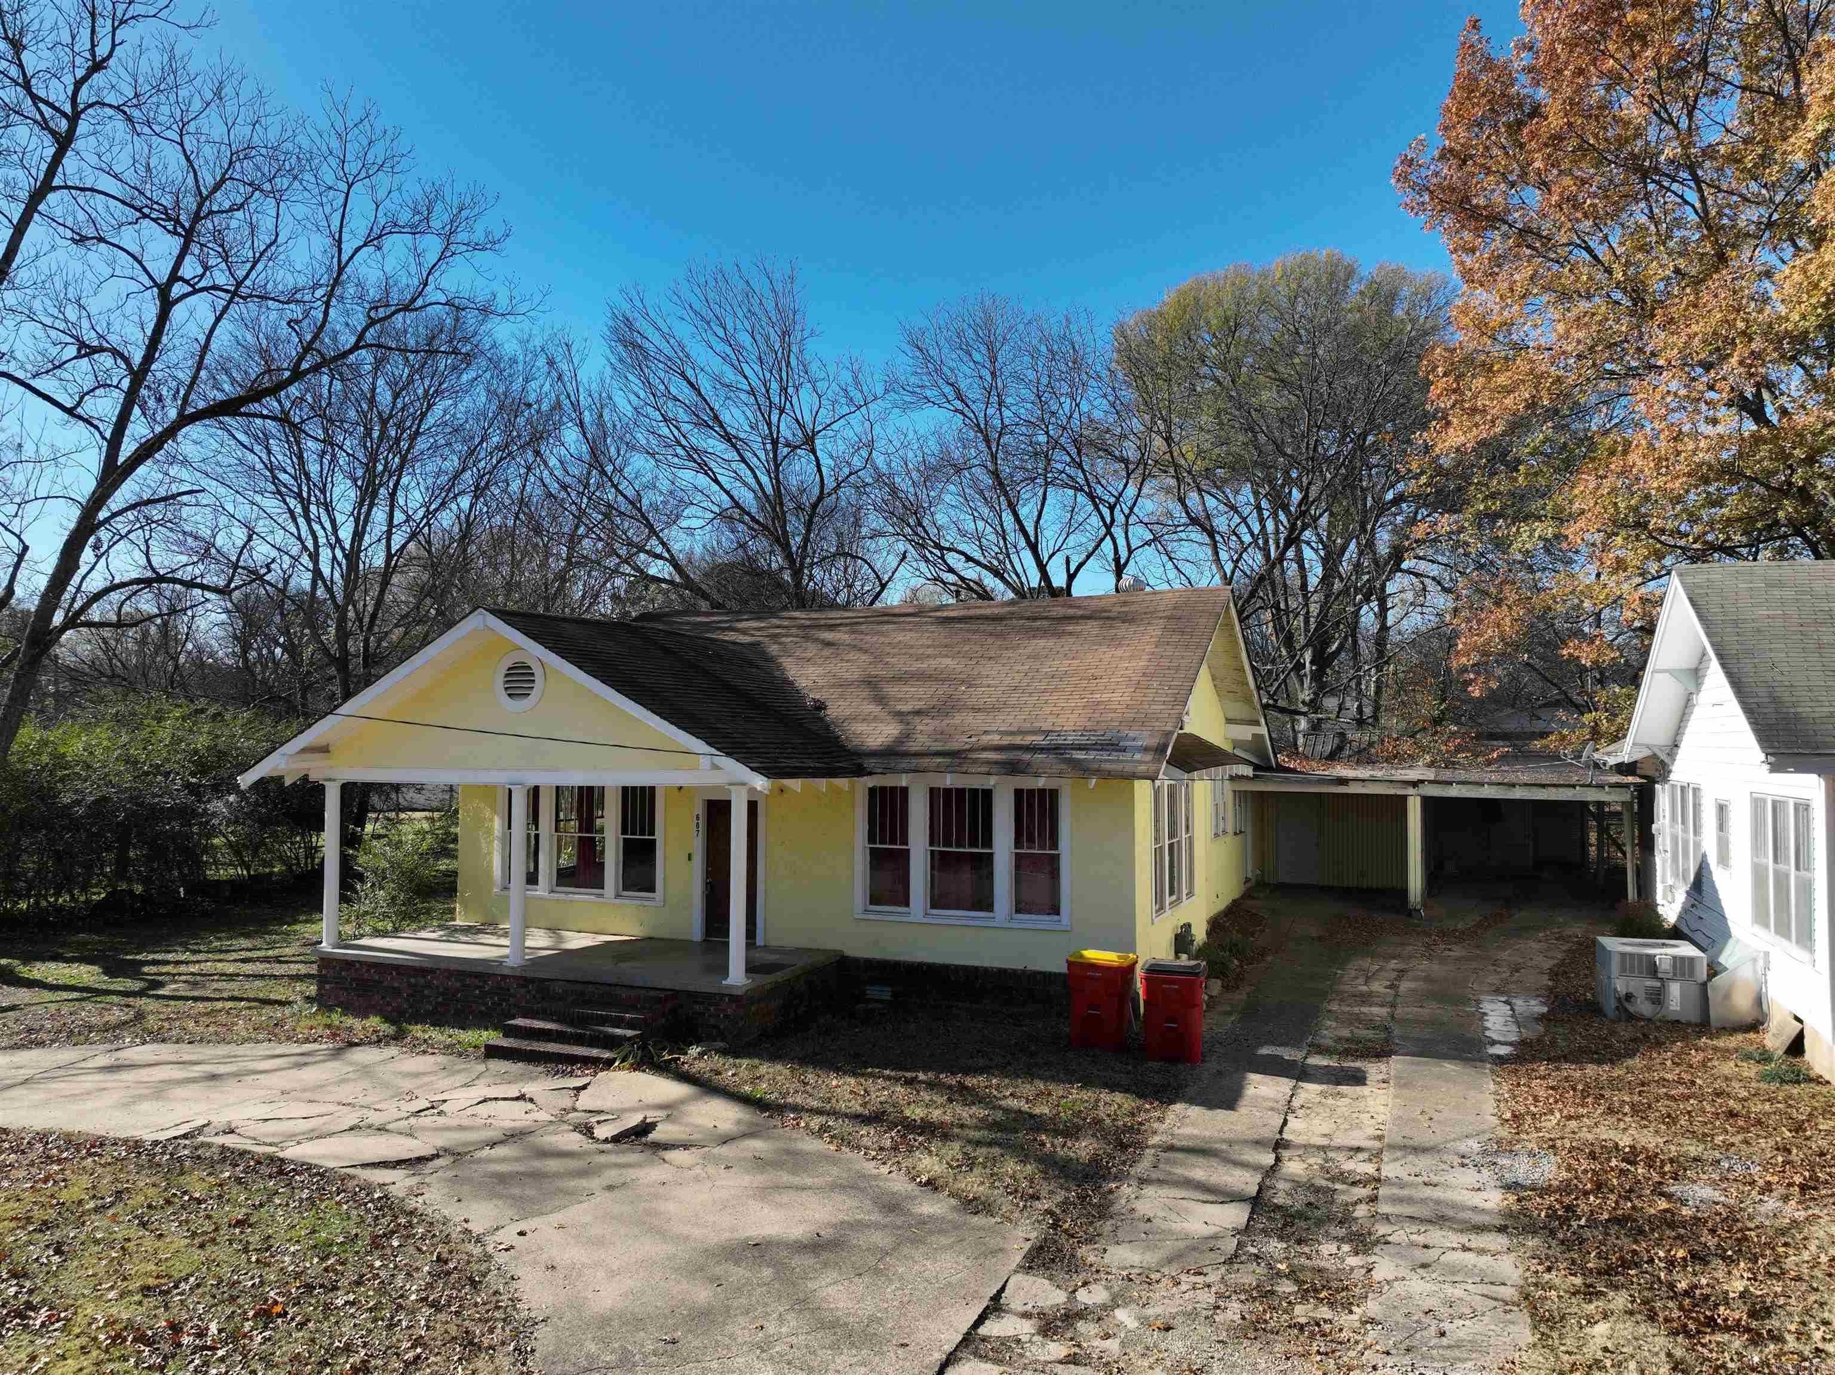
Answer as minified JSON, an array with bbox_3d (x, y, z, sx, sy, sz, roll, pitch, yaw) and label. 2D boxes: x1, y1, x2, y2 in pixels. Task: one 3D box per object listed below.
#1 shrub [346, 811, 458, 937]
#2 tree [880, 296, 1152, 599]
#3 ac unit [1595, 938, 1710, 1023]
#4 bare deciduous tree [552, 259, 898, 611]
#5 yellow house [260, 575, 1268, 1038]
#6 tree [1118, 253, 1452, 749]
[{"bbox_3d":[-8.755,3.254,21.600,1.948,2.353,1.900,-1,-3,23],"label":"shrub"},{"bbox_3d":[2.858,-3.220,37.000,7.926,16.332,7.500,0,-3,0],"label":"tree"},{"bbox_3d":[9.857,3.928,17.094,1.142,0.877,1.173,-1,-3,23],"label":"ac unit"},{"bbox_3d":[-5.611,-3.758,37.000,10.096,17.416,9.500,0,-3,0],"label":"bare deciduous tree"},{"bbox_3d":[-1.030,1.533,22.033,12.495,6.344,14.892,-1,-3,23],"label":"yellow house"},{"bbox_3d":[10.412,-3.703,36.000,9.458,17.194,9.200,0,-3,0],"label":"tree"}]

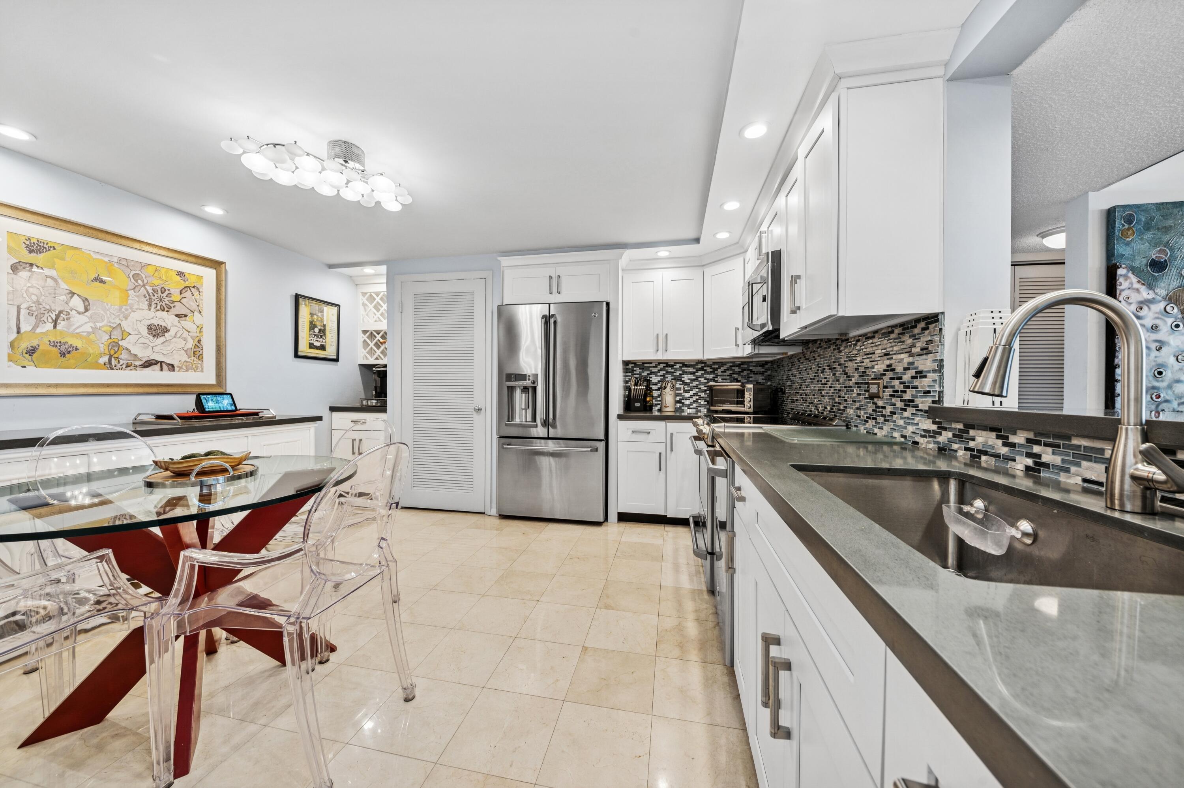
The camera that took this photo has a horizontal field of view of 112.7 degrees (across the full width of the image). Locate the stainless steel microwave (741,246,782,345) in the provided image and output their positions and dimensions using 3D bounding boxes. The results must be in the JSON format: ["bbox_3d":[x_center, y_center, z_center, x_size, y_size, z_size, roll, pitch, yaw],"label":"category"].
[{"bbox_3d":[1.119,-0.519,2.277,0.395,0.410,0.760,1,1,12],"label":"stainless steel microwave"}]

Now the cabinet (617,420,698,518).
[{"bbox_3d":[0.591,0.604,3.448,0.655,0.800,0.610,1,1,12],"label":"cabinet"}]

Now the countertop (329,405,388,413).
[{"bbox_3d":[-2.139,0.147,4.018,0.630,0.045,0.640,1,1,12],"label":"countertop"}]

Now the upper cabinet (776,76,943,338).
[{"bbox_3d":[1.045,-0.653,1.637,0.330,0.765,0.680,0,1,12],"label":"upper cabinet"}]

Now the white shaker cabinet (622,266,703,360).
[{"bbox_3d":[0.630,-0.676,3.483,0.672,0.760,0.330,0,1,12],"label":"white shaker cabinet"}]

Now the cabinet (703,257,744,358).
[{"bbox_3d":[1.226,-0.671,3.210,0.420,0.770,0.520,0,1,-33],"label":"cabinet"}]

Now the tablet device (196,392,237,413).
[{"bbox_3d":[-2.449,0.058,2.575,0.092,0.127,0.193,1,1,17],"label":"tablet device"}]

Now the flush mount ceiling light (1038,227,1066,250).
[{"bbox_3d":[3.849,-1.258,3.201,0.320,0.120,0.320,1,1,12],"label":"flush mount ceiling light"}]

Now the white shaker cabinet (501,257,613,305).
[{"bbox_3d":[-0.225,-0.919,3.538,0.960,0.360,0.600,0,1,12],"label":"white shaker cabinet"}]

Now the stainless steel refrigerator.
[{"bbox_3d":[-0.275,0.146,3.495,0.910,1.775,0.760,0,1,12],"label":"stainless steel refrigerator"}]

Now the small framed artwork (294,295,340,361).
[{"bbox_3d":[-2.516,-0.589,3.633,0.030,0.557,0.460,0,1,12],"label":"small framed artwork"}]

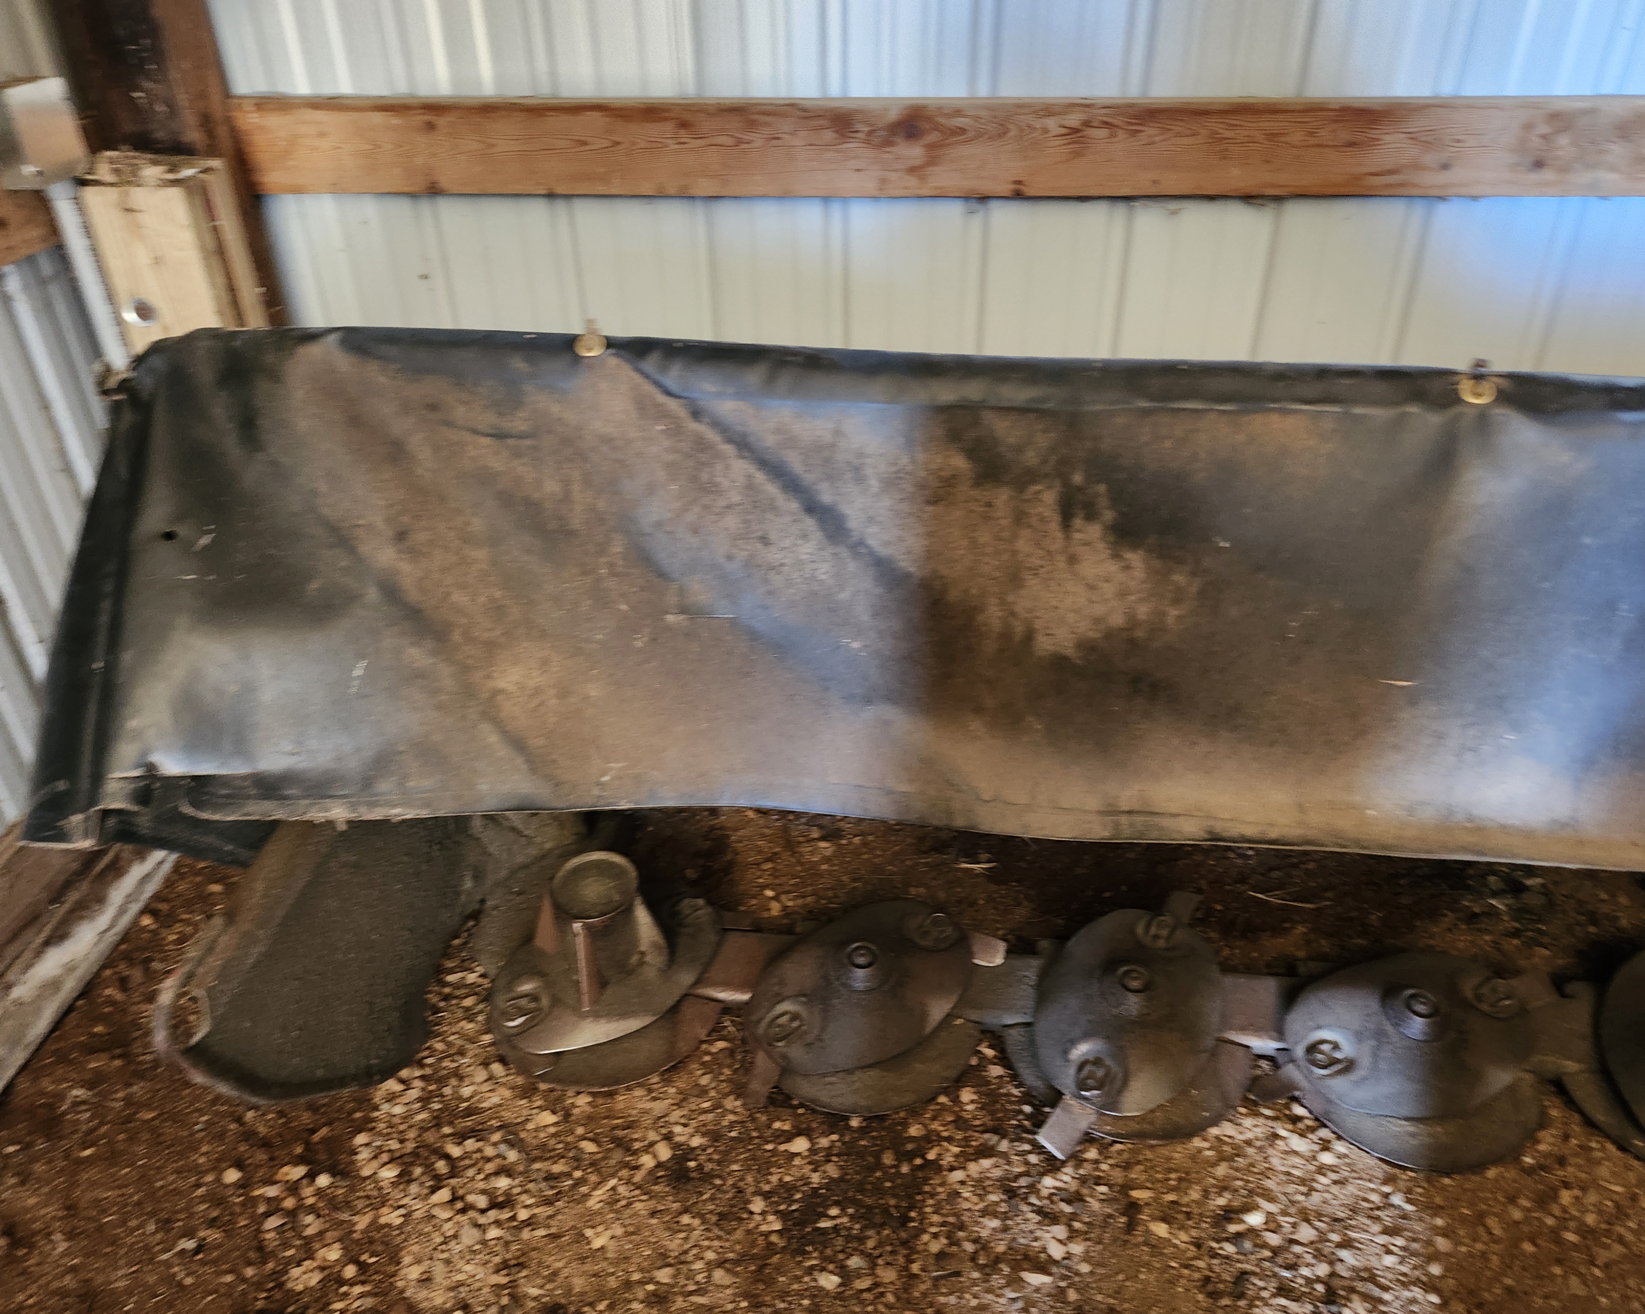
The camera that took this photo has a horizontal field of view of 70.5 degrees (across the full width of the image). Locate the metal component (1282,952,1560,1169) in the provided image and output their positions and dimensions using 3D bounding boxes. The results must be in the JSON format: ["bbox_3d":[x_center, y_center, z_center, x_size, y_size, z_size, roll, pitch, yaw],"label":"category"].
[{"bbox_3d":[0.806,0.525,1.579,0.340,0.120,0.335,3,33,7],"label":"metal component"}]

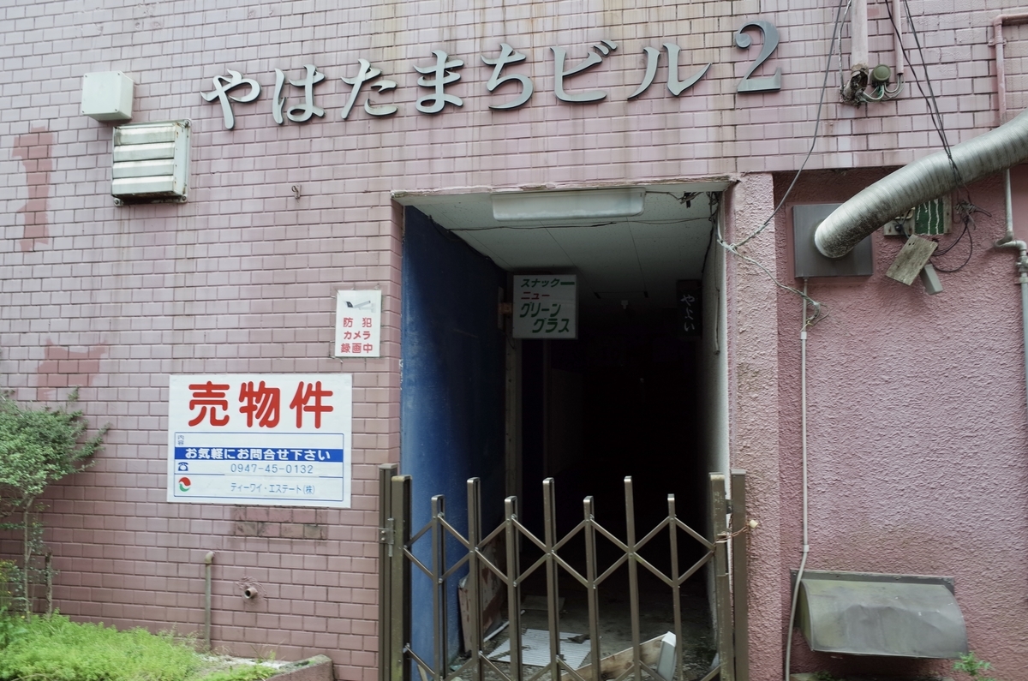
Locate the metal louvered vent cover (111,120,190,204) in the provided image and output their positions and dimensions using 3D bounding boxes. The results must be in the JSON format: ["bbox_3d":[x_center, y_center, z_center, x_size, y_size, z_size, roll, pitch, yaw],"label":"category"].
[{"bbox_3d":[-1.780,-0.867,3.860,0.414,0.414,0.085,-1,-3,12],"label":"metal louvered vent cover"}]

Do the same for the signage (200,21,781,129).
[{"bbox_3d":[-0.204,-1.153,3.550,2.656,0.304,0.035,-1,-3,12],"label":"signage"}]

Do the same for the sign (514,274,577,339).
[{"bbox_3d":[0.221,-0.240,5.719,0.454,0.451,0.110,-1,-3,8],"label":"sign"}]

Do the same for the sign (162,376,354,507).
[{"bbox_3d":[-1.189,0.460,3.695,0.929,0.601,0.010,-1,-3,12],"label":"sign"}]

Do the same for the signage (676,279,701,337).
[{"bbox_3d":[1.437,-0.256,6.536,0.195,0.469,0.090,-1,-3,12],"label":"signage"}]

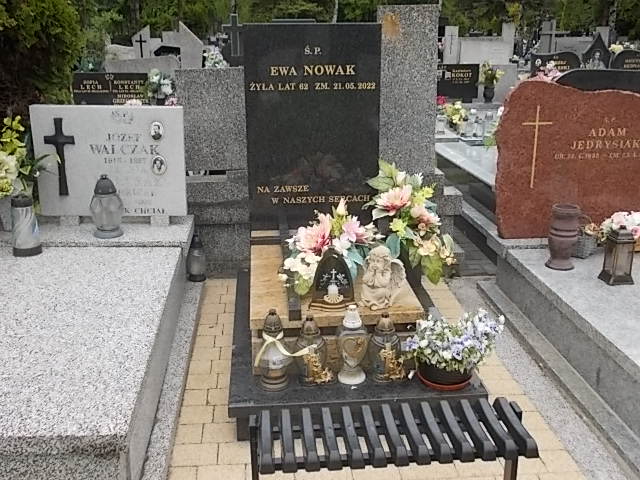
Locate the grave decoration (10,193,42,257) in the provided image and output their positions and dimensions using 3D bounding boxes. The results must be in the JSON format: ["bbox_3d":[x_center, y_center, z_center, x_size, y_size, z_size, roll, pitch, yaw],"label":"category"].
[{"bbox_3d":[-1.494,-0.080,3.581,0.132,0.304,0.132,-1,18,-5],"label":"grave decoration"}]

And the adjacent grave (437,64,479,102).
[{"bbox_3d":[1.646,-2.075,9.313,0.921,0.480,0.088,-1,18,-5],"label":"adjacent grave"}]

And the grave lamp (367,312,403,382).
[{"bbox_3d":[0.235,0.380,2.538,0.115,0.250,0.112,1,19,0],"label":"grave lamp"}]

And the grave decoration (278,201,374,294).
[{"bbox_3d":[0.039,0.008,2.890,0.392,0.338,0.294,-1,18,-5],"label":"grave decoration"}]

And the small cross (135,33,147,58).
[{"bbox_3d":[-2.418,-2.614,9.490,0.155,0.300,0.030,-1,19,-5],"label":"small cross"}]

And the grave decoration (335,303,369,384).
[{"bbox_3d":[0.115,0.369,2.507,0.108,0.285,0.100,-1,19,-5],"label":"grave decoration"}]

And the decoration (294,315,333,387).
[{"bbox_3d":[-0.029,0.387,2.500,0.120,0.255,0.115,-4,19,-14],"label":"decoration"}]

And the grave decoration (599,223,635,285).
[{"bbox_3d":[1.391,0.061,3.247,0.118,0.269,0.118,-2,19,-7],"label":"grave decoration"}]

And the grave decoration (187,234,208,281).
[{"bbox_3d":[-0.715,0.097,4.055,0.106,0.274,0.106,-1,18,-5],"label":"grave decoration"}]

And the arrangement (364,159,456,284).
[{"bbox_3d":[0.404,-0.064,3.145,0.400,0.550,0.280,-4,19,-13],"label":"arrangement"}]

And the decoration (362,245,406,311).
[{"bbox_3d":[0.237,0.133,2.681,0.142,0.230,0.118,7,19,19],"label":"decoration"}]

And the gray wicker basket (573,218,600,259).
[{"bbox_3d":[1.348,-0.017,3.567,0.147,0.191,0.137,-1,18,-5],"label":"gray wicker basket"}]

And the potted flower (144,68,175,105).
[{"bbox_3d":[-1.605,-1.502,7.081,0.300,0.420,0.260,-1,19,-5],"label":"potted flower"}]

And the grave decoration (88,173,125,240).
[{"bbox_3d":[-1.158,-0.183,3.798,0.162,0.323,0.162,-1,18,-5],"label":"grave decoration"}]

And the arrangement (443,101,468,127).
[{"bbox_3d":[1.395,-1.301,7.263,0.265,0.274,0.245,-1,18,-5],"label":"arrangement"}]

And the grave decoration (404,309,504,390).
[{"bbox_3d":[0.488,0.380,2.540,0.325,0.250,0.270,-1,19,-5],"label":"grave decoration"}]

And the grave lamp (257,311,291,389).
[{"bbox_3d":[-0.166,0.398,2.561,0.125,0.291,0.125,-1,18,-5],"label":"grave lamp"}]

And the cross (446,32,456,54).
[{"bbox_3d":[2.026,-3.030,10.823,0.155,0.320,0.025,-1,19,-5],"label":"cross"}]

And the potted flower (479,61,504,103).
[{"bbox_3d":[2.248,-2.084,9.287,0.323,0.539,0.284,-1,18,-5],"label":"potted flower"}]

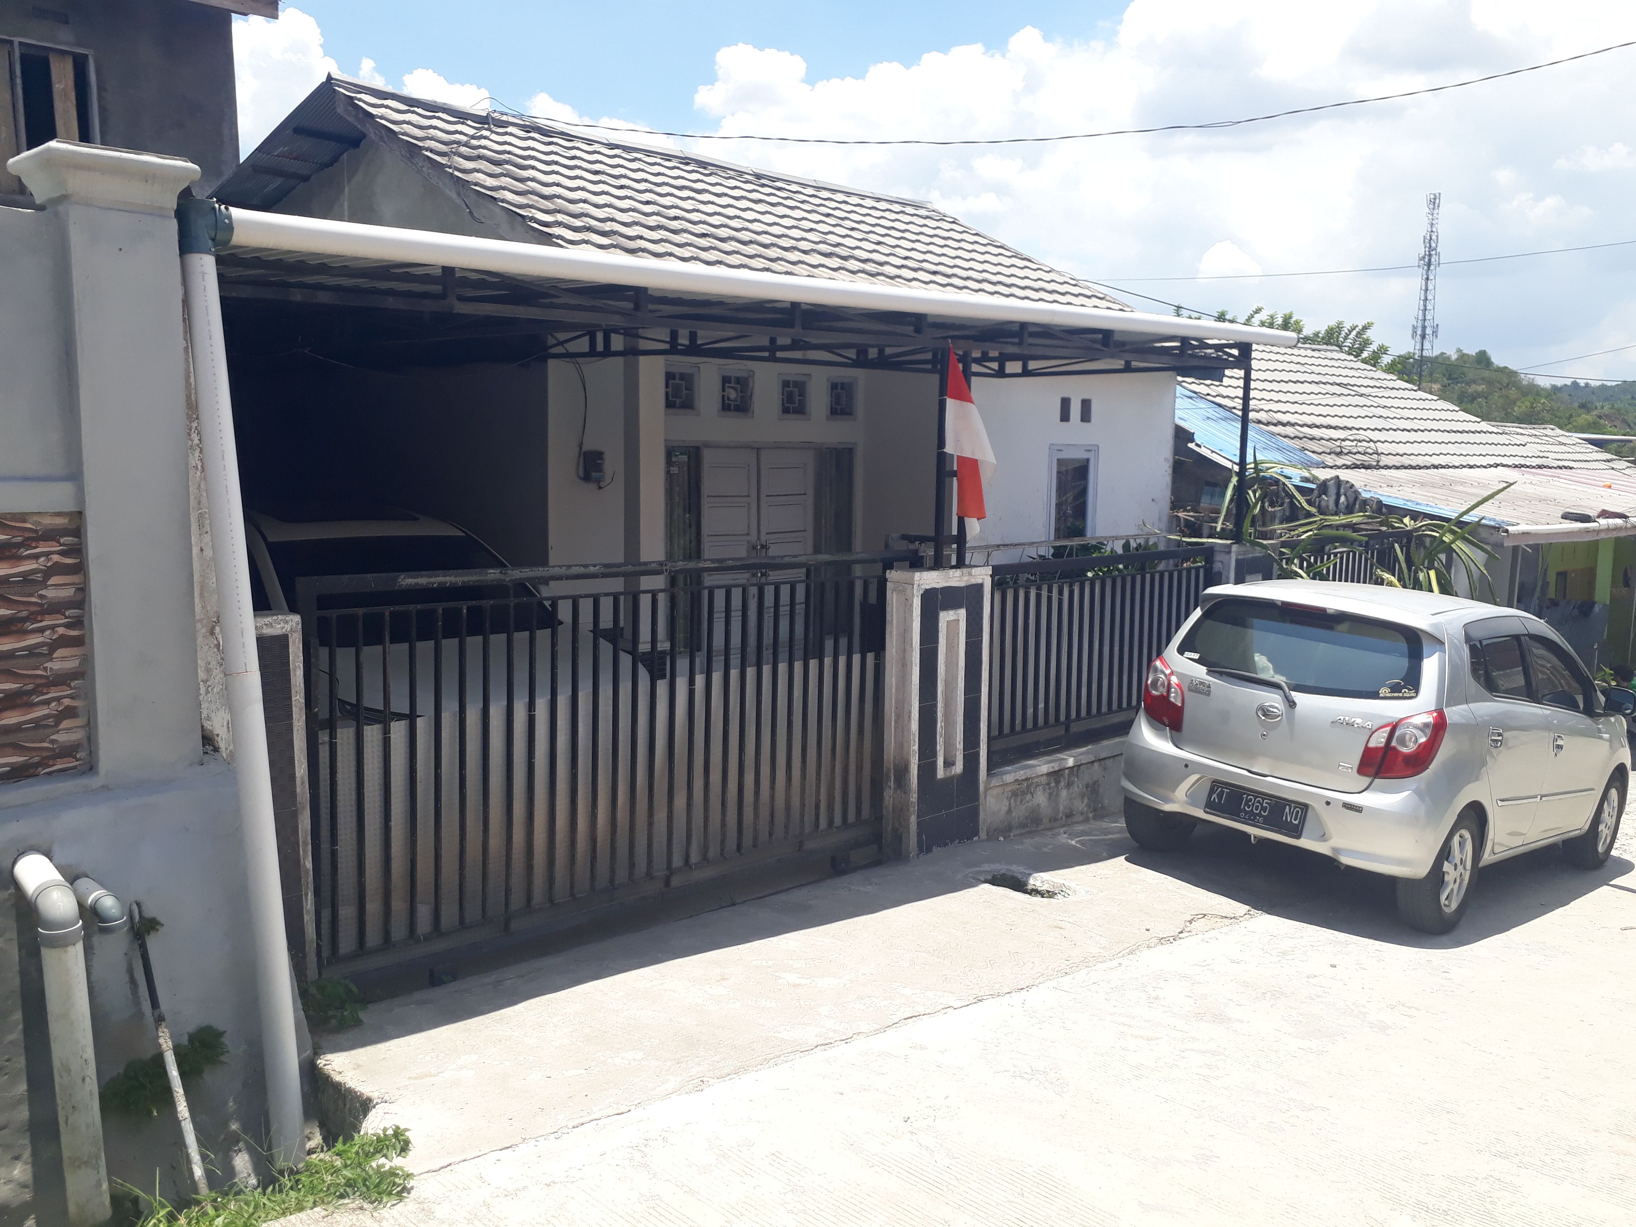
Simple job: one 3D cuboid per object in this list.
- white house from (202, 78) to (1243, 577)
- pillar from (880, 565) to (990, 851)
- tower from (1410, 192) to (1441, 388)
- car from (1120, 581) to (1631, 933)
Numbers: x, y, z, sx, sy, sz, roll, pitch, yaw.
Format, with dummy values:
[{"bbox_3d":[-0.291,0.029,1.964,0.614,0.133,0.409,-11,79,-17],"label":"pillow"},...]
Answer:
[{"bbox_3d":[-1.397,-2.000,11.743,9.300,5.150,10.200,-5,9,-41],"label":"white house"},{"bbox_3d":[0.611,0.493,6.568,0.538,1.459,0.214,-5,9,-41],"label":"pillar"},{"bbox_3d":[100.225,-50.796,210.000,4.300,36.000,4.300,-5,9,-41],"label":"tower"},{"bbox_3d":[3.297,0.608,7.108,3.600,1.520,1.640,2,6,-45],"label":"car"}]

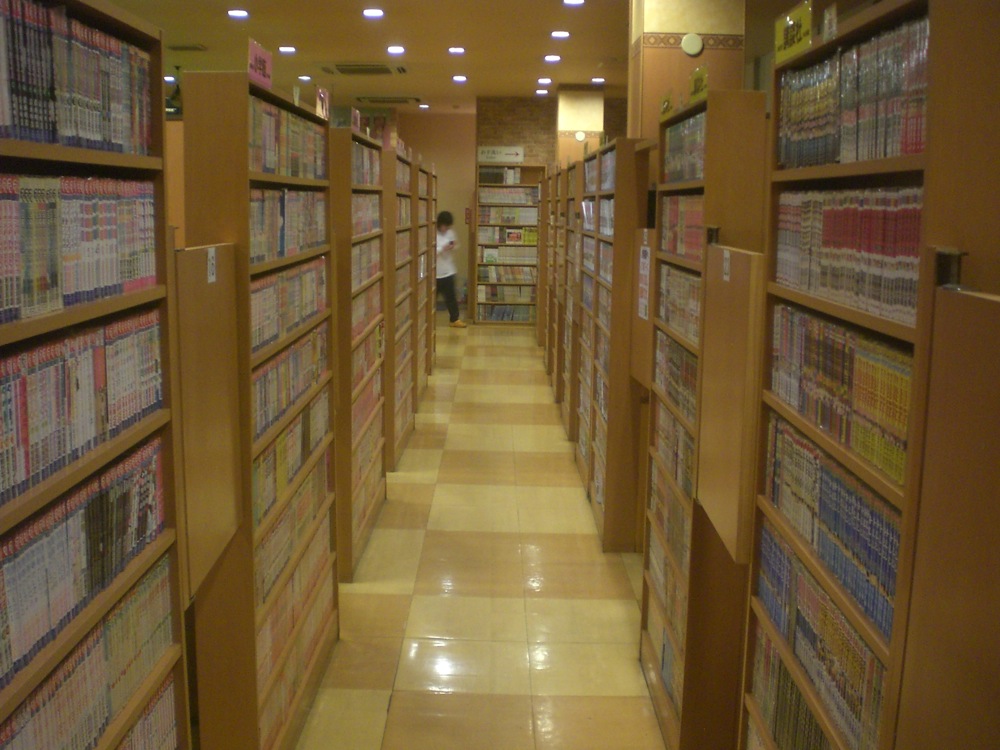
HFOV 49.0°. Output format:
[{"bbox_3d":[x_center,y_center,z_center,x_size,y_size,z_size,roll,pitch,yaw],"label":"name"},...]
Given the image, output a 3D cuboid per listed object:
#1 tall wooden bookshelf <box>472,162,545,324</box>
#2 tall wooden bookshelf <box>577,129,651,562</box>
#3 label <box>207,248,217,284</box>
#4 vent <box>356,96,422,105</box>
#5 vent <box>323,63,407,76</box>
[{"bbox_3d":[0.142,-1.739,14.777,0.910,2.120,0.240,1,9,0],"label":"tall wooden bookshelf"},{"bbox_3d":[0.563,-0.237,5.793,0.155,1.862,1.790,1,9,0],"label":"tall wooden bookshelf"},{"bbox_3d":[-0.562,-0.214,2.146,0.006,0.068,0.062,1,9,0],"label":"label"},{"bbox_3d":[-1.520,-3.752,15.038,0.880,0.050,0.880,1,9,0],"label":"vent"},{"bbox_3d":[-1.429,-3.240,11.677,0.880,0.050,0.880,1,9,0],"label":"vent"}]

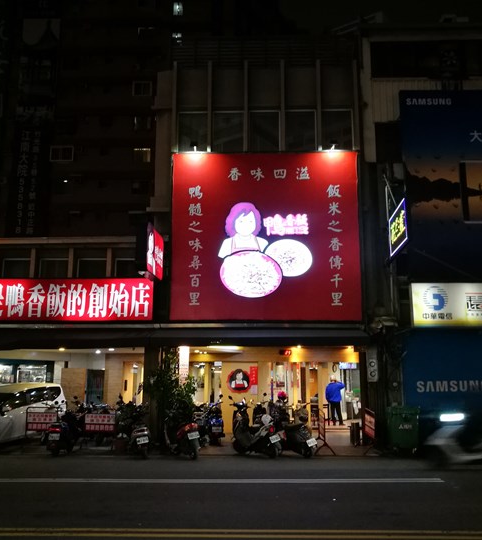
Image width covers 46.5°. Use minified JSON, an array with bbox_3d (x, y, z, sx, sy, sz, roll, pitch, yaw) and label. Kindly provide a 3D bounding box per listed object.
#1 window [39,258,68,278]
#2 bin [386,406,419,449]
[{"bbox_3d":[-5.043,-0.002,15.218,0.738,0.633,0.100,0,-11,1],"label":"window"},{"bbox_3d":[3.866,3.878,13.504,0.620,1.100,0.700,0,-11,1],"label":"bin"}]

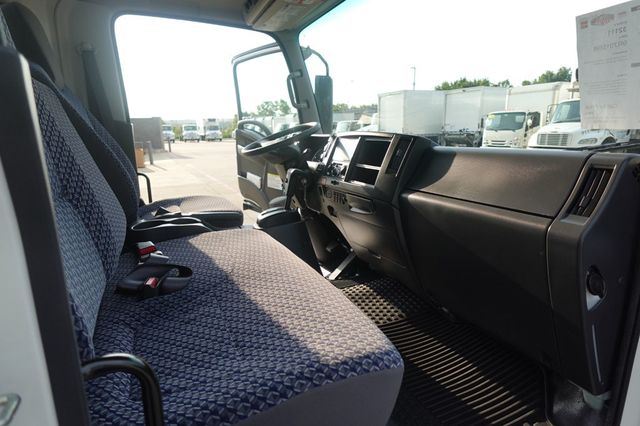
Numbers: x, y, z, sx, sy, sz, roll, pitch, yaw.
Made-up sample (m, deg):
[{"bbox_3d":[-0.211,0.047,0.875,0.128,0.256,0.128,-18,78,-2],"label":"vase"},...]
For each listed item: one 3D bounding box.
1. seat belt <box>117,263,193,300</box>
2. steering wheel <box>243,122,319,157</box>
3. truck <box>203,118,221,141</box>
[{"bbox_3d":[-0.447,0.180,0.977,0.190,0.060,0.120,-9,16,-26],"label":"seat belt"},{"bbox_3d":[-0.203,-0.388,1.917,0.440,0.090,0.440,-28,23,-20],"label":"steering wheel"},{"bbox_3d":[-15.041,-11.643,49.462,2.200,2.950,6.200,-7,15,-20],"label":"truck"}]

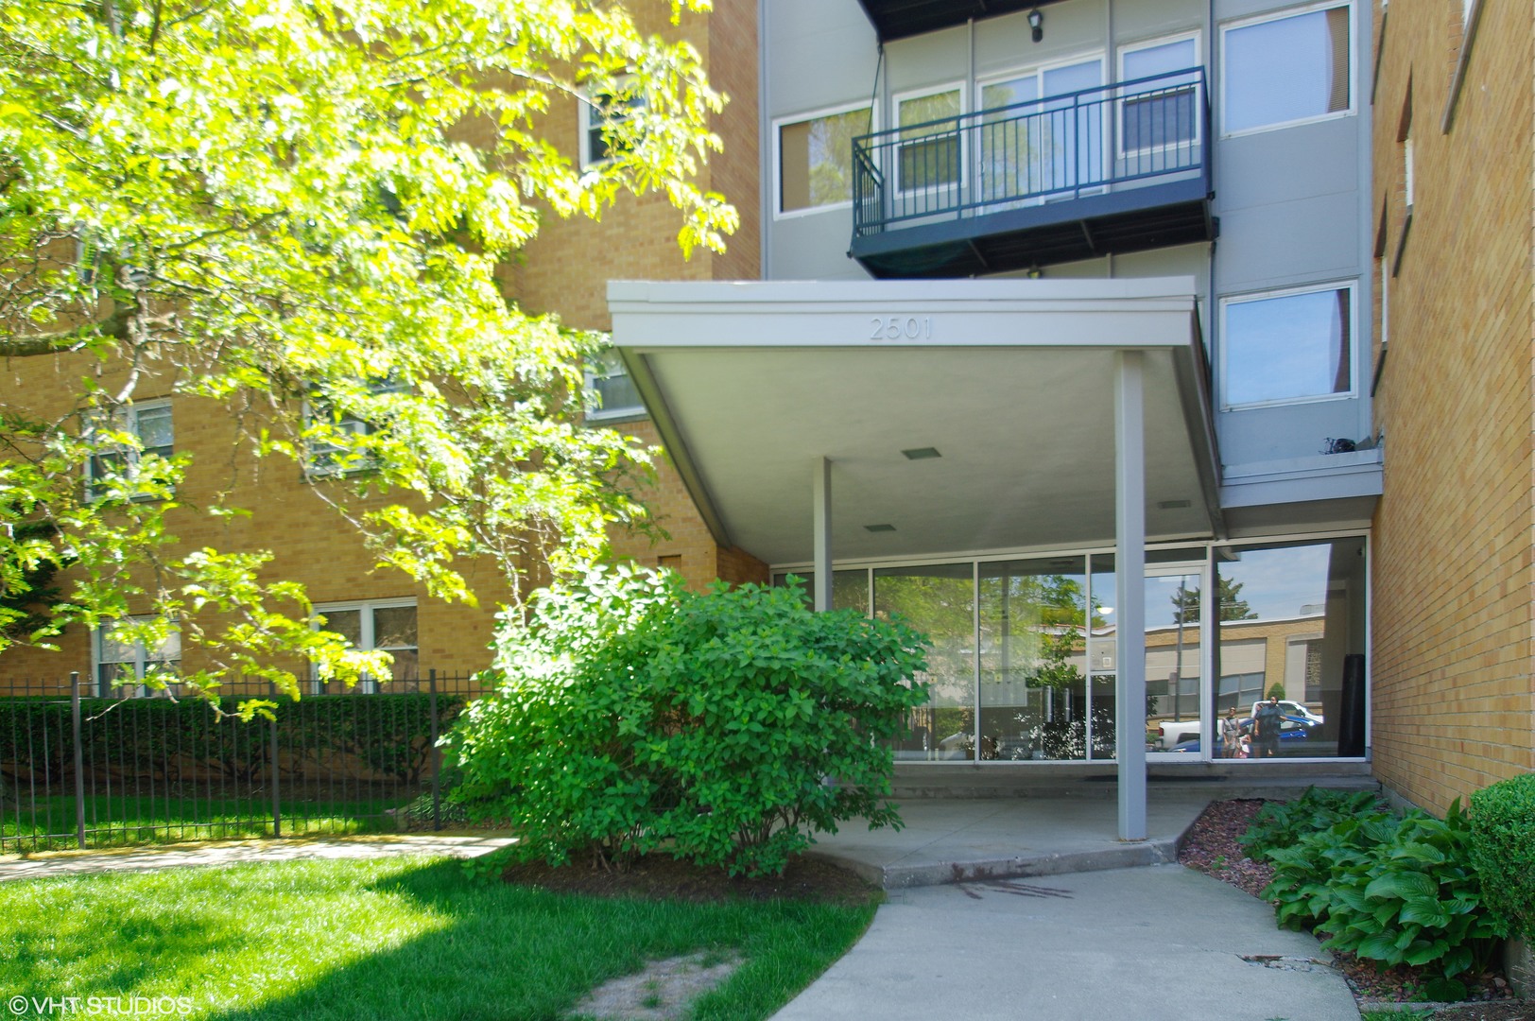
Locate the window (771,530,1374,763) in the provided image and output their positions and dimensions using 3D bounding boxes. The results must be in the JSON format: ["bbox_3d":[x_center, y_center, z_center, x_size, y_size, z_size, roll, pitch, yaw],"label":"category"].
[{"bbox_3d":[3.029,1.618,12.623,6.439,2.320,0.140,-3,-3,21],"label":"window"}]

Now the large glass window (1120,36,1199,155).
[{"bbox_3d":[4.160,-4.402,12.200,0.845,1.199,0.100,-3,-3,21],"label":"large glass window"}]

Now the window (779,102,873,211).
[{"bbox_3d":[0.686,-4.107,13.498,1.331,1.182,0.100,-3,-3,21],"label":"window"}]

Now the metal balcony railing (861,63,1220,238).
[{"bbox_3d":[2.791,-3.605,12.312,3.604,1.120,1.050,-3,-3,21],"label":"metal balcony railing"}]

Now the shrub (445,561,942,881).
[{"bbox_3d":[-0.476,1.309,7.300,2.800,1.900,2.000,-2,-3,6],"label":"shrub"}]

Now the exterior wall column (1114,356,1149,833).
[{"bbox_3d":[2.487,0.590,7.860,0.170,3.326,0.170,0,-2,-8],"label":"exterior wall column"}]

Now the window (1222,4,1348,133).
[{"bbox_3d":[5.313,-4.503,11.770,1.269,1.181,0.100,-3,-3,21],"label":"window"}]

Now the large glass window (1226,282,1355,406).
[{"bbox_3d":[5.323,-1.670,11.767,1.292,1.183,0.100,-3,-3,21],"label":"large glass window"}]

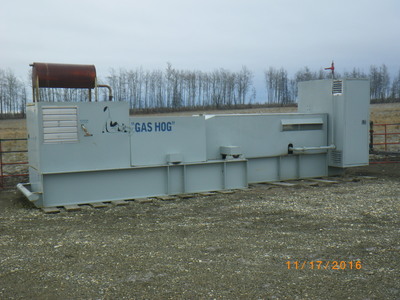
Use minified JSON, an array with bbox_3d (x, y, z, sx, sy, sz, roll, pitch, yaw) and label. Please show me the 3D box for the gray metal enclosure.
[{"bbox_3d":[0.226,-0.403,10.660,7.890,2.317,1.792,-3,5,-28],"label":"gray metal enclosure"}]

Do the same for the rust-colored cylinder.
[{"bbox_3d":[-2.532,-1.373,9.071,1.102,0.453,0.453,-3,5,-28],"label":"rust-colored cylinder"}]

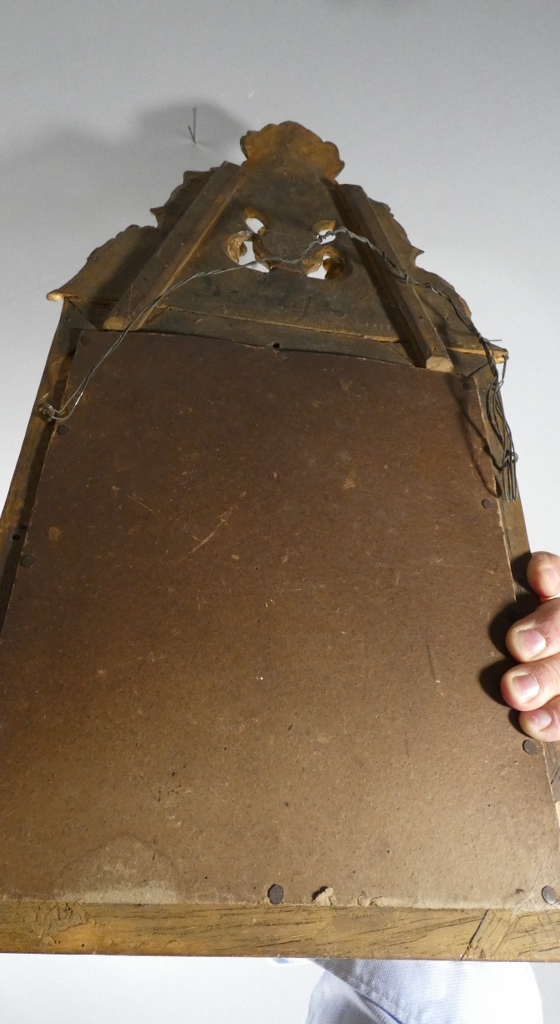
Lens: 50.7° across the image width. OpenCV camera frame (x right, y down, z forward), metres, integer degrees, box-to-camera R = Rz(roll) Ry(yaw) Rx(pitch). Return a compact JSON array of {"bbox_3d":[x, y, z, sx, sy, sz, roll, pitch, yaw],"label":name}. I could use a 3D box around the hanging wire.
[{"bbox_3d":[0.009,-0.103,0.332,0.247,0.195,0.032,5,-29,-6],"label":"hanging wire"}]

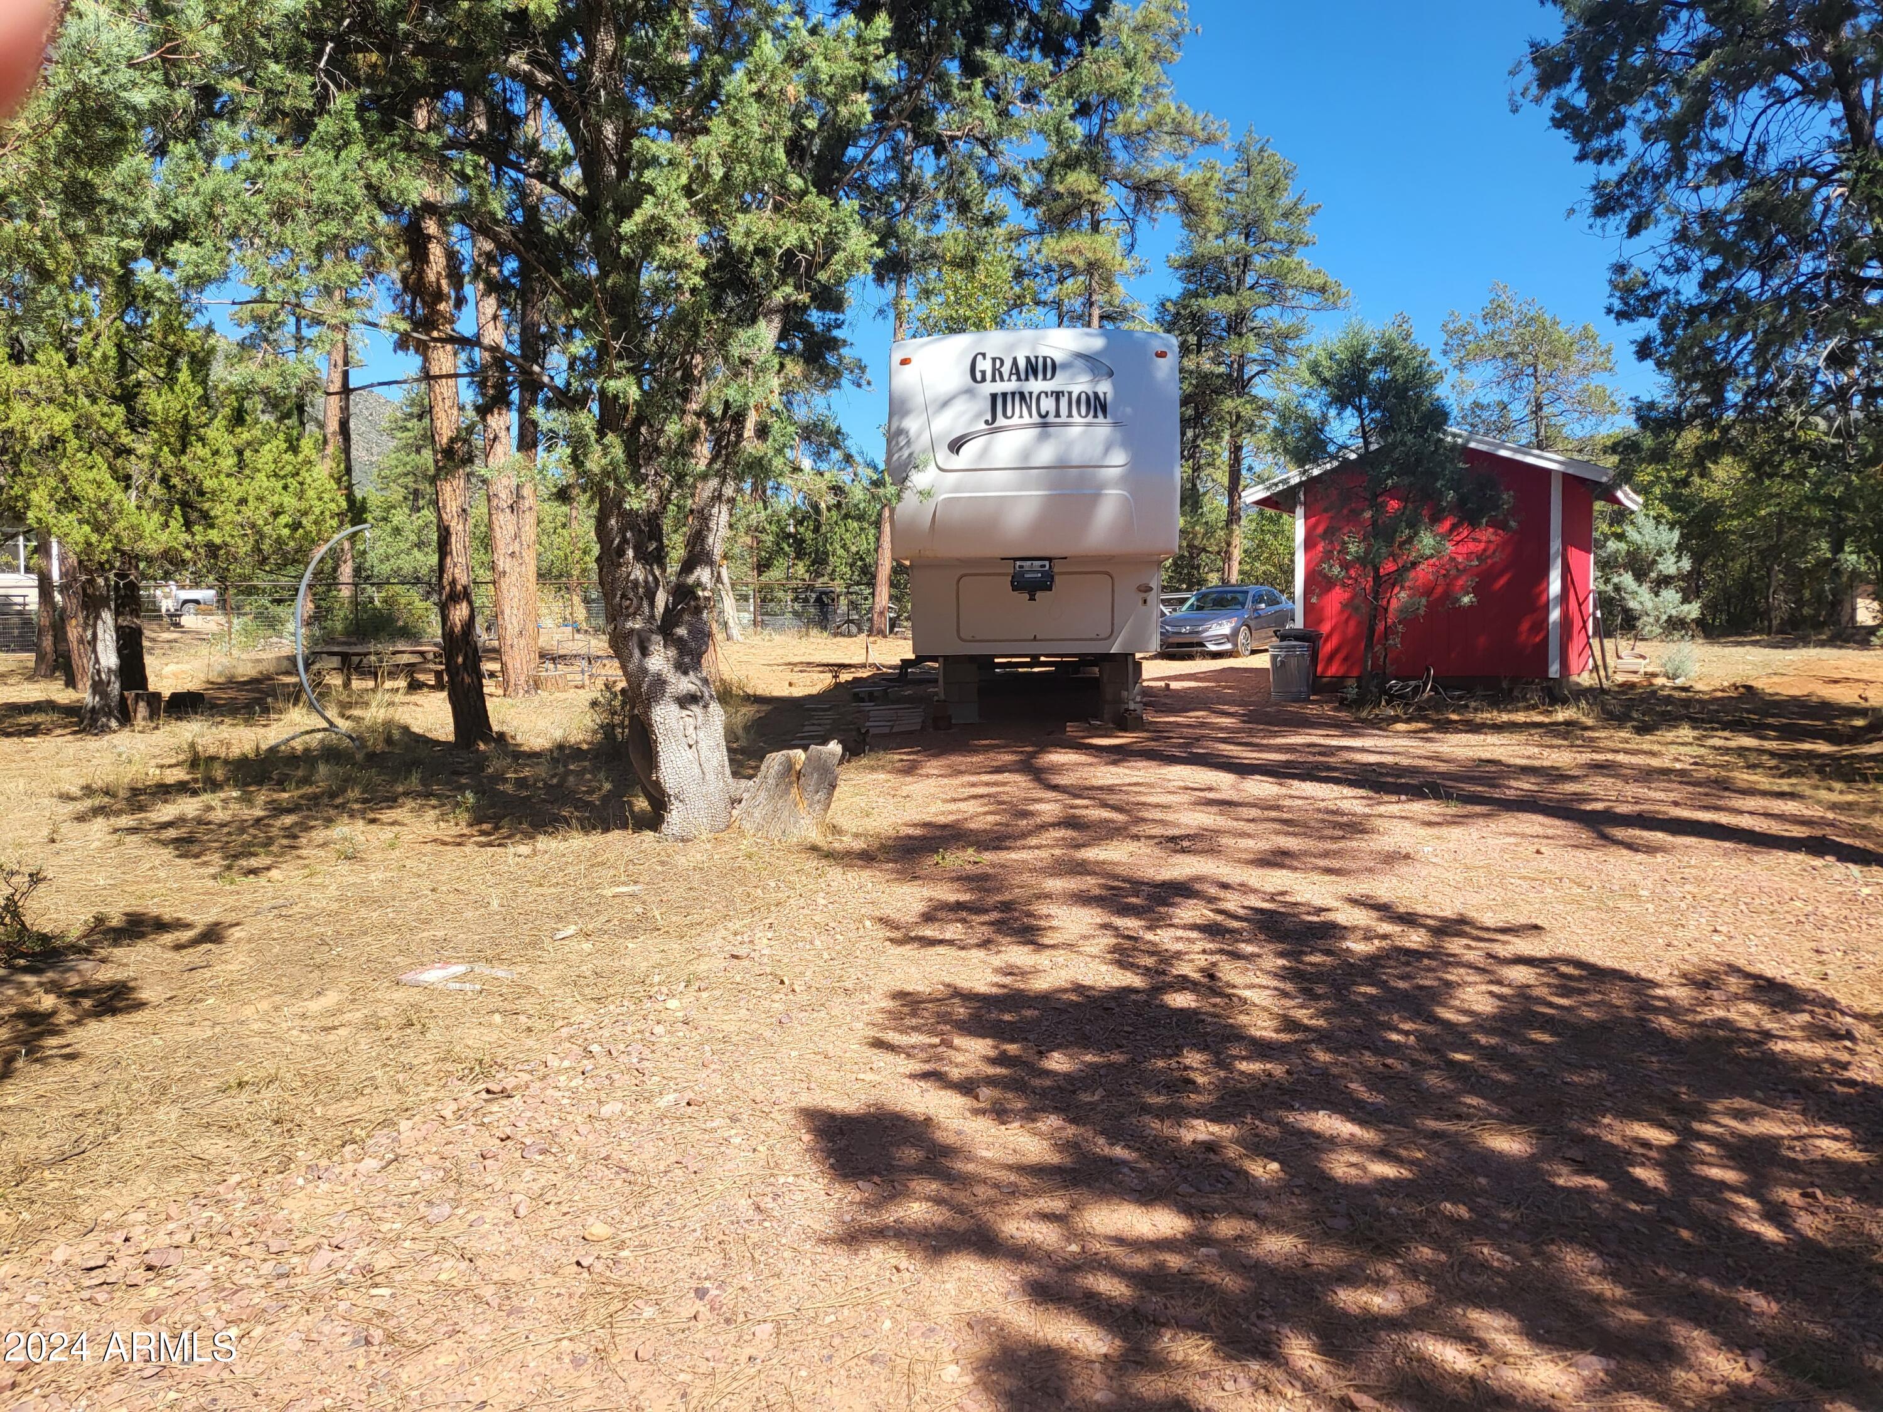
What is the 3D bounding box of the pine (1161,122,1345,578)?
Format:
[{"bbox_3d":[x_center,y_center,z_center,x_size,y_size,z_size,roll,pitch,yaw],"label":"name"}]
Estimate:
[{"bbox_3d":[9.666,-10.307,44.551,5.700,16.100,5.600,-1,3,0],"label":"pine"}]

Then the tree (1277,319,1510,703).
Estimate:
[{"bbox_3d":[5.028,-2.188,15.780,2.550,4.300,2.400,-1,3,0],"label":"tree"}]

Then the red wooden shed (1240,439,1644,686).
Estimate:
[{"bbox_3d":[6.647,-1.888,18.442,4.058,3.108,4.369,1,4,30],"label":"red wooden shed"}]

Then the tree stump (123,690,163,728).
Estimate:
[{"bbox_3d":[-8.579,-0.002,15.189,0.400,0.400,0.400,-1,3,0],"label":"tree stump"}]

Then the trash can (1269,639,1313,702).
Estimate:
[{"bbox_3d":[4.023,-0.422,16.280,0.500,0.710,0.500,-1,3,0],"label":"trash can"}]

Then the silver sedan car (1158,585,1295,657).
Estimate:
[{"bbox_3d":[6.410,-1.890,31.300,1.850,1.465,4.890,2,4,34],"label":"silver sedan car"}]

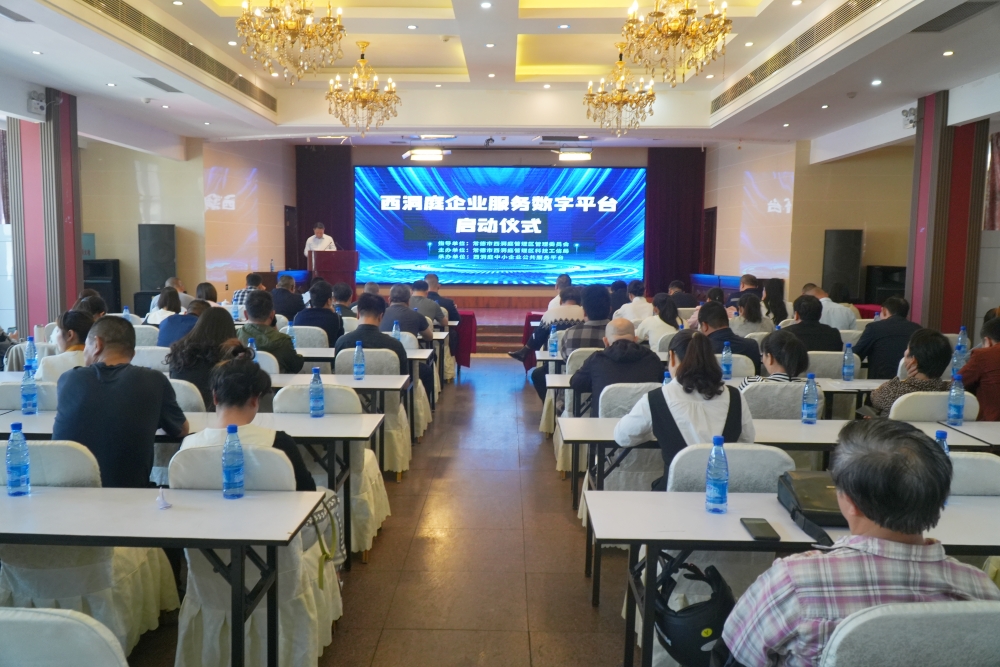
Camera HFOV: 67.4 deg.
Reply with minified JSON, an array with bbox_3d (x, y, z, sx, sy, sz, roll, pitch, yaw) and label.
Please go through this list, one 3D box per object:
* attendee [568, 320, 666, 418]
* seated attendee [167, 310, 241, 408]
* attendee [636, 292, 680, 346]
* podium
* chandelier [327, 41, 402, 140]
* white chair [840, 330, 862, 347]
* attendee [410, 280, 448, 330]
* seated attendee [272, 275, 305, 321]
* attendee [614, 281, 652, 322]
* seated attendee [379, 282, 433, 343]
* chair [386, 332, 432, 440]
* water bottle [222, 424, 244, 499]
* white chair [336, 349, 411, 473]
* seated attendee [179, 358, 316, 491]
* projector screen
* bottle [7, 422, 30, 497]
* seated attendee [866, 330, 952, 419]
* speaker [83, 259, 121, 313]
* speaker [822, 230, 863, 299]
[{"bbox_3d":[0.640,0.500,4.293,0.540,1.194,0.780,0,6,-2],"label":"attendee"},{"bbox_3d":[-1.575,0.466,4.248,0.480,1.234,0.780,1,6,7],"label":"seated attendee"},{"bbox_3d":[1.369,0.245,6.549,0.480,1.218,0.780,-1,6,-9],"label":"attendee"},{"bbox_3d":[-2.616,-0.742,12.027,0.780,1.151,0.500,-1,6,-9],"label":"podium"},{"bbox_3d":[-1.539,-2.736,8.454,0.850,1.040,0.850,1,6,1],"label":"chandelier"},{"bbox_3d":[3.216,0.397,7.171,0.500,0.885,0.540,1,6,0],"label":"white chair"},{"bbox_3d":[-0.799,0.055,7.965,0.500,1.249,0.780,1,6,3],"label":"attendee"},{"bbox_3d":[-2.204,0.025,7.931,0.500,1.292,0.780,2,6,11],"label":"seated attendee"},{"bbox_3d":[1.323,0.095,7.669,0.500,1.275,0.750,1,6,1],"label":"attendee"},{"bbox_3d":[-0.777,0.198,6.399,0.530,1.260,0.750,1,6,1],"label":"seated attendee"},{"bbox_3d":[-0.841,0.400,6.210,0.470,0.900,0.550,1,6,1],"label":"chair"},{"bbox_3d":[-0.845,0.403,2.391,0.067,0.229,0.067,1,6,1],"label":"water bottle"},{"bbox_3d":[-0.853,0.518,5.127,0.470,0.900,0.550,1,6,1],"label":"white chair"},{"bbox_3d":[-0.956,0.614,2.995,0.540,1.170,0.740,1,6,1],"label":"seated attendee"},{"bbox_3d":[0.004,-2.075,14.461,5.670,2.300,0.120,1,6,1],"label":"projector screen"},{"bbox_3d":[-1.509,0.392,2.345,0.068,0.222,0.068,1,6,0],"label":"bottle"},{"bbox_3d":[2.104,0.545,3.879,0.560,1.170,0.740,-2,7,-19],"label":"seated attendee"},{"bbox_3d":[-5.485,-0.327,10.402,0.460,1.394,0.450,-1,6,-11],"label":"speaker"},{"bbox_3d":[4.951,-0.977,10.803,0.500,0.980,0.480,3,7,18],"label":"speaker"}]

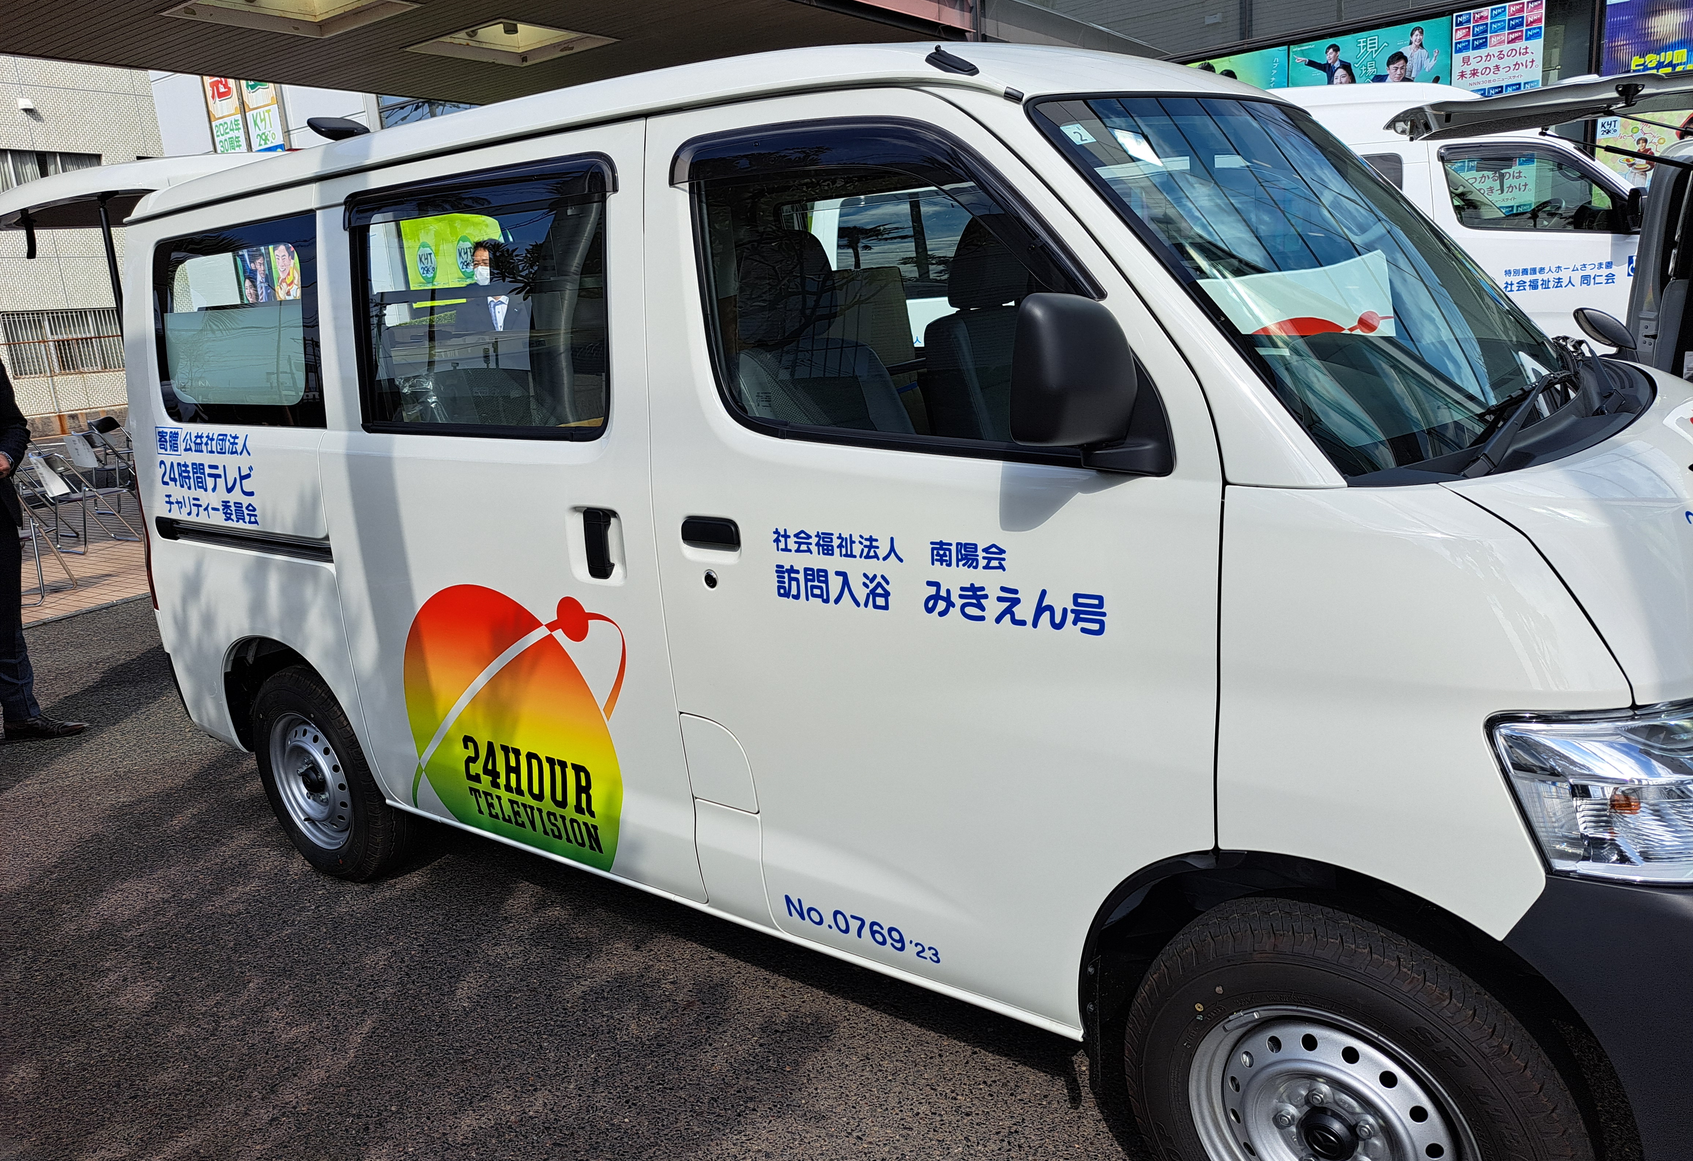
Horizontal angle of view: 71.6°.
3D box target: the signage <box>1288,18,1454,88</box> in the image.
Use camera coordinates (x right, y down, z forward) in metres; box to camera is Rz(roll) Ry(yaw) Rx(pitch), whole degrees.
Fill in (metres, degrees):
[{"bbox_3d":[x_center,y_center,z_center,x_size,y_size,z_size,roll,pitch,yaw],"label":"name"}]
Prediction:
[{"bbox_3d":[4.548,-4.309,10.294,1.307,0.940,0.040,6,16,37],"label":"signage"}]

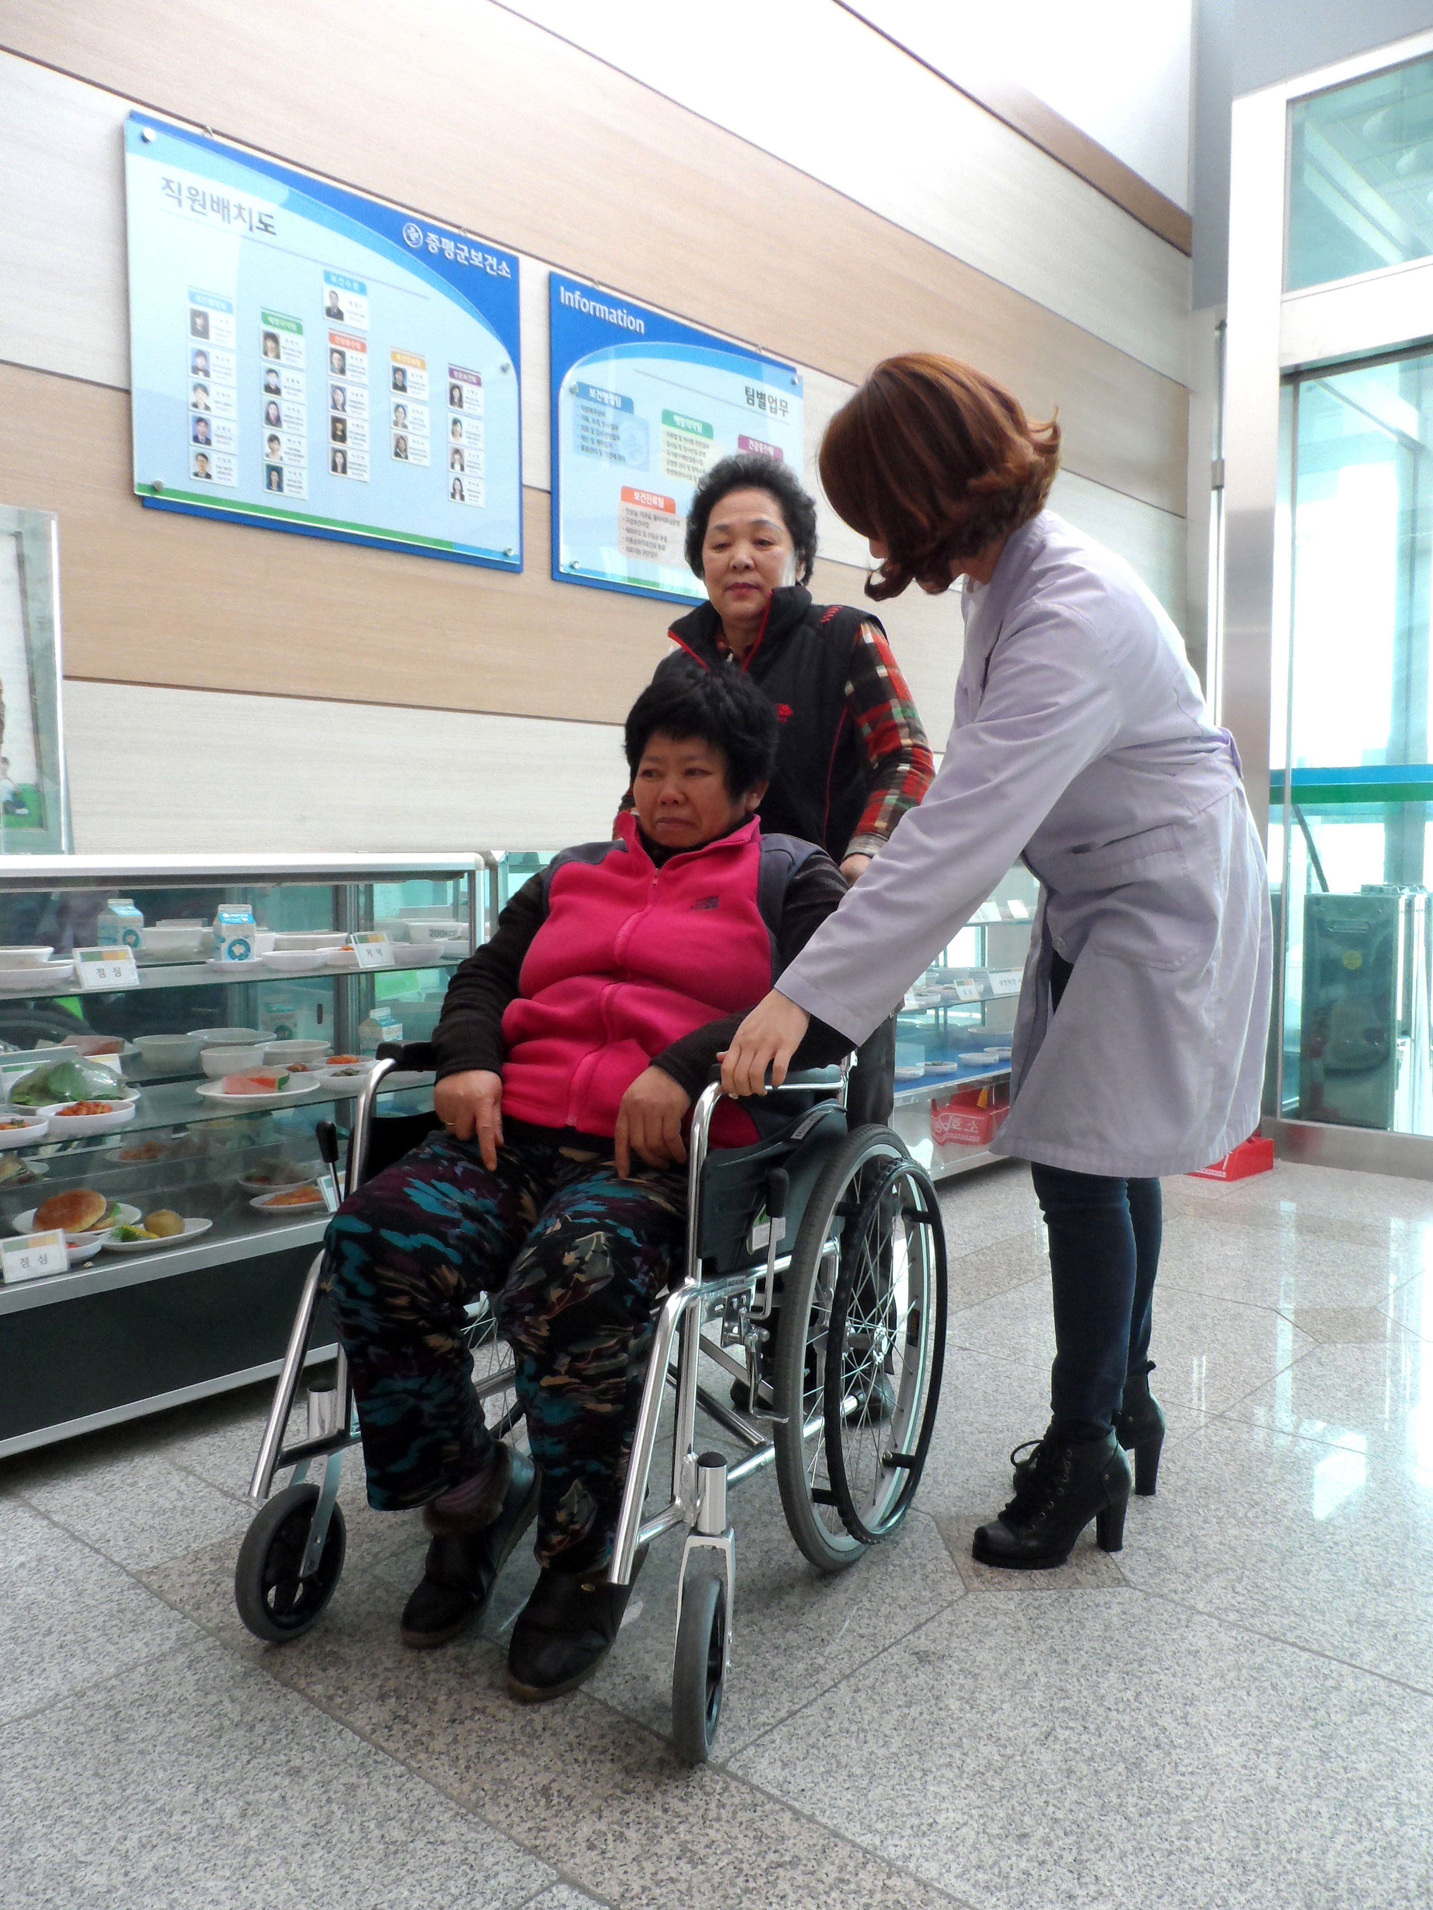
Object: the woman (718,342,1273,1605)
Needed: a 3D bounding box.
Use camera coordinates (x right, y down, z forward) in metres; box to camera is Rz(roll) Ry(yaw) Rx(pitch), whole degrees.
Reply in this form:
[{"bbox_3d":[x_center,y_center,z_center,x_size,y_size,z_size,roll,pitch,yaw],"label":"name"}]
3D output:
[{"bbox_3d":[0.401,-0.005,1.820,0.780,1.635,0.510,-2,4,-15],"label":"woman"}]

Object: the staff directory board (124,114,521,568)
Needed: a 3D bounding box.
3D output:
[{"bbox_3d":[-0.865,-1.371,3.105,0.040,0.790,1.000,4,6,44],"label":"staff directory board"}]

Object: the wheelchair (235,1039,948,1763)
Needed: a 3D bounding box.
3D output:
[{"bbox_3d":[-0.120,0.363,1.811,0.660,0.910,0.860,1,5,25],"label":"wheelchair"}]

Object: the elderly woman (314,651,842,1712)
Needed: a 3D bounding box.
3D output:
[{"bbox_3d":[-0.124,0.215,1.713,0.540,1.220,0.620,1,5,25],"label":"elderly woman"}]

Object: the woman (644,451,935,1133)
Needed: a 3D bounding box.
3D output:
[{"bbox_3d":[0.121,-0.012,2.175,0.520,1.600,0.460,1,5,22],"label":"woman"}]

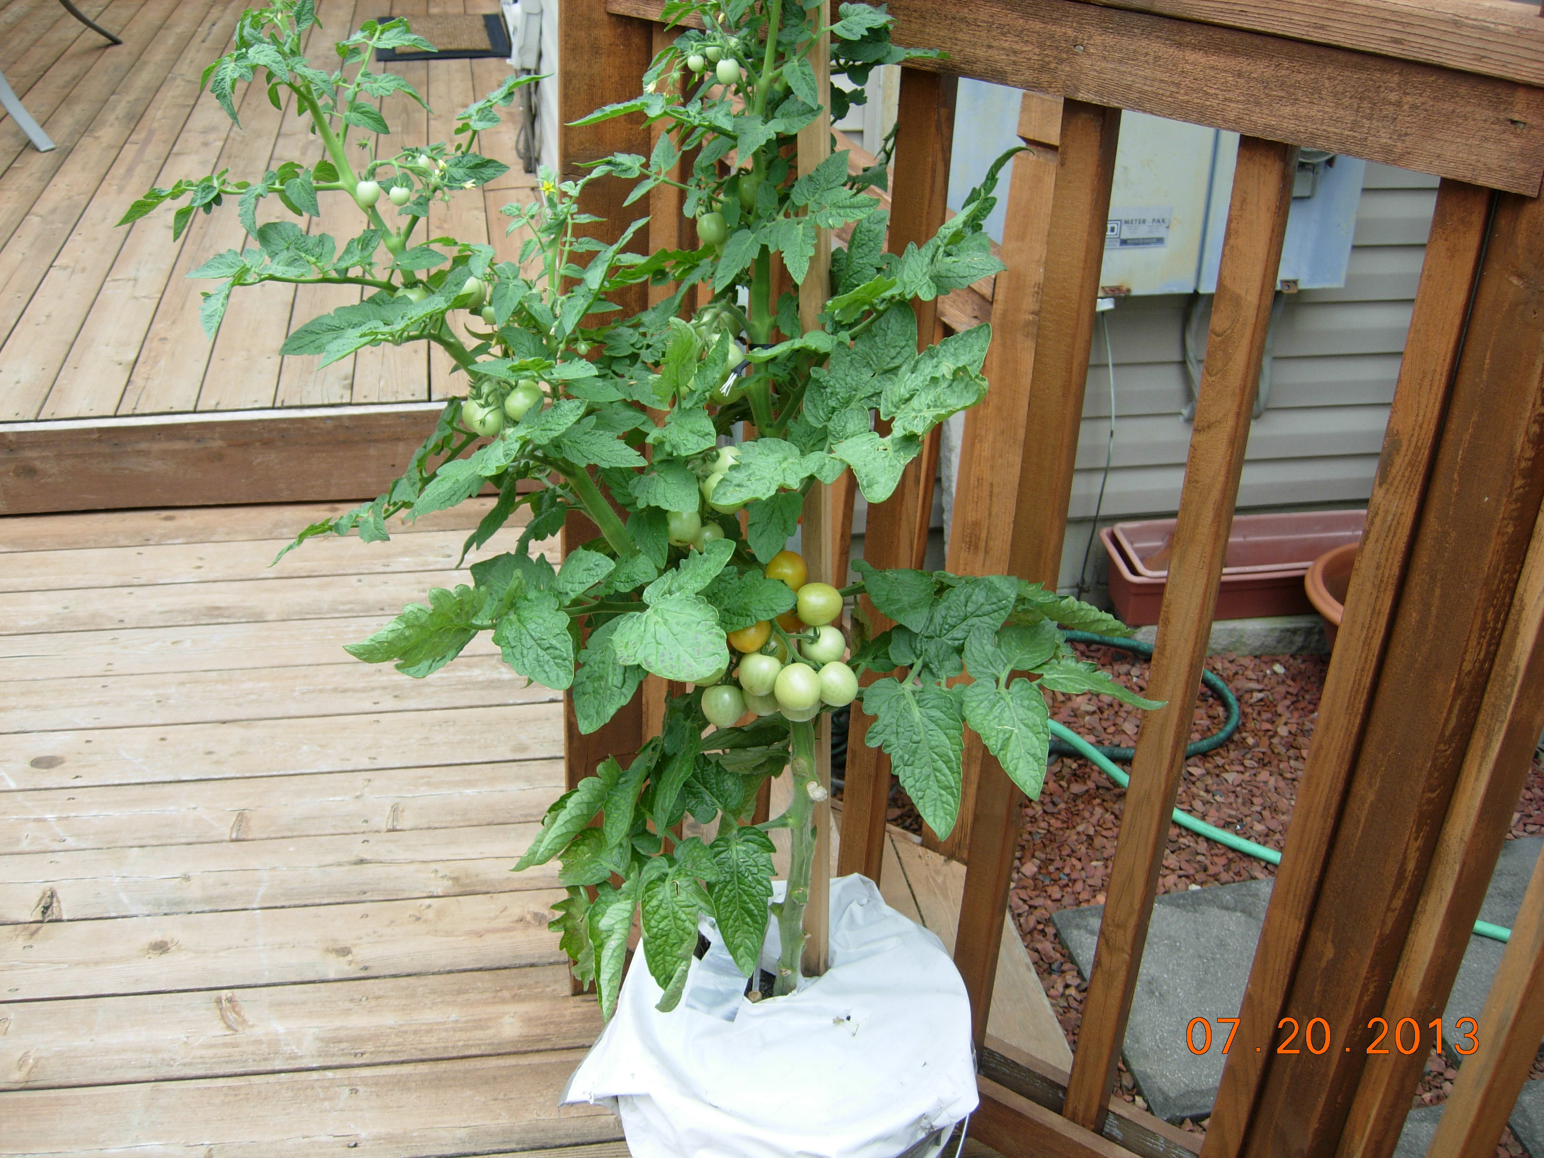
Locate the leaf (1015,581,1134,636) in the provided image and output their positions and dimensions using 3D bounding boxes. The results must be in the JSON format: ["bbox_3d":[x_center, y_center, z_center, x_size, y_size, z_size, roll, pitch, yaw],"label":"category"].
[{"bbox_3d":[0.235,0.022,1.250,0.112,0.026,0.058,27,30,-14],"label":"leaf"}]

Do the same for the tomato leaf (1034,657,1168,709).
[{"bbox_3d":[0.249,0.078,1.224,0.113,0.020,0.058,15,27,-9],"label":"tomato leaf"}]

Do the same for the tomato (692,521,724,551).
[{"bbox_3d":[-0.046,-0.030,1.165,0.024,0.024,0.024,3,29,0],"label":"tomato"}]

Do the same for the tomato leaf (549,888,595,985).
[{"bbox_3d":[-0.163,0.297,1.330,0.043,0.081,0.020,-7,1,14],"label":"tomato leaf"}]

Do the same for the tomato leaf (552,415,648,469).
[{"bbox_3d":[-0.117,-0.096,1.130,0.071,0.018,0.051,14,44,7],"label":"tomato leaf"}]

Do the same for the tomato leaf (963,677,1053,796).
[{"bbox_3d":[0.178,0.121,1.220,0.063,0.095,0.018,-16,5,-3],"label":"tomato leaf"}]

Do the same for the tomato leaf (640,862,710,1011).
[{"bbox_3d":[-0.075,0.281,1.265,0.054,0.128,0.028,6,8,2],"label":"tomato leaf"}]

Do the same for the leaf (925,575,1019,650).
[{"bbox_3d":[0.154,0.024,1.226,0.093,0.020,0.048,-38,55,-23],"label":"leaf"}]

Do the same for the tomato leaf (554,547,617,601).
[{"bbox_3d":[-0.132,-0.003,1.140,0.054,0.016,0.042,-35,61,-23],"label":"tomato leaf"}]

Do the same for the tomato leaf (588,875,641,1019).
[{"bbox_3d":[-0.128,0.301,1.310,0.035,0.115,0.028,7,-1,0],"label":"tomato leaf"}]

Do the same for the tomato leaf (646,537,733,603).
[{"bbox_3d":[-0.059,-0.007,1.150,0.073,0.018,0.027,-36,77,-10],"label":"tomato leaf"}]

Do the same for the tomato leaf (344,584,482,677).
[{"bbox_3d":[-0.257,0.037,1.150,0.108,0.035,0.062,-10,42,-11],"label":"tomato leaf"}]

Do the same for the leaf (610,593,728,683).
[{"bbox_3d":[-0.071,0.047,1.158,0.082,0.020,0.077,-32,67,-20],"label":"leaf"}]

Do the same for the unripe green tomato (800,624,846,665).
[{"bbox_3d":[0.041,0.053,1.272,0.035,0.034,0.035,3,29,0],"label":"unripe green tomato"}]

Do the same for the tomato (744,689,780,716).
[{"bbox_3d":[-0.008,0.093,1.280,0.032,0.032,0.032,3,29,0],"label":"tomato"}]

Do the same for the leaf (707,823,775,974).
[{"bbox_3d":[-0.026,0.274,1.370,0.059,0.130,0.030,0,-6,-3],"label":"leaf"}]

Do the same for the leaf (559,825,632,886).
[{"bbox_3d":[-0.144,0.227,1.310,0.056,0.043,0.020,9,-6,9],"label":"leaf"}]

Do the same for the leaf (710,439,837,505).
[{"bbox_3d":[-0.003,-0.072,1.109,0.096,0.020,0.061,-25,54,-20],"label":"leaf"}]

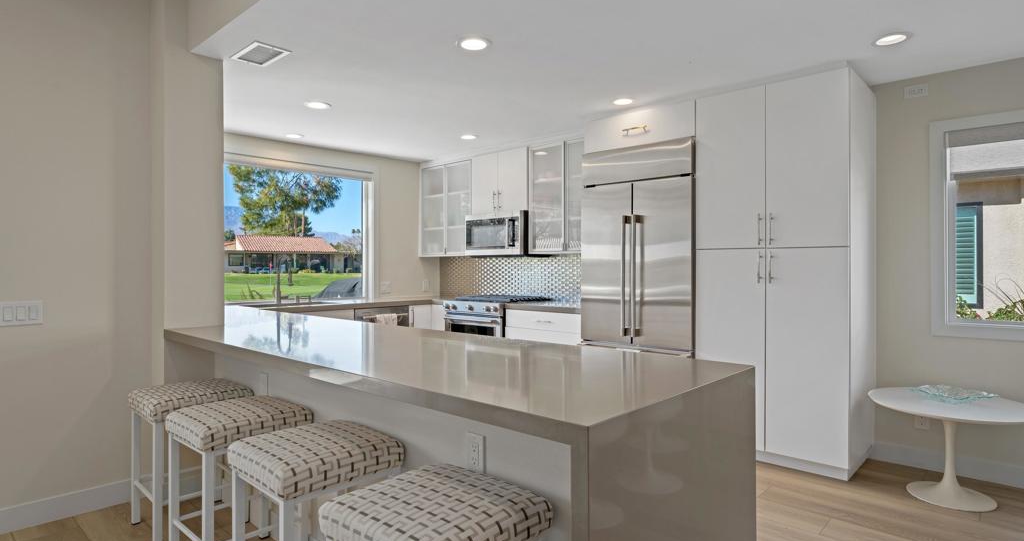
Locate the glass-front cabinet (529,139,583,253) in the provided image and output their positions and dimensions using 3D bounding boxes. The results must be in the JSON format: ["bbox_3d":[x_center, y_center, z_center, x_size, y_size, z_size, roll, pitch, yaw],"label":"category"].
[{"bbox_3d":[0.573,-0.660,5.159,0.848,0.991,0.330,0,0,43],"label":"glass-front cabinet"}]

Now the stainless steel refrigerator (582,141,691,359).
[{"bbox_3d":[1.109,0.150,4.387,0.929,2.100,0.680,0,0,43],"label":"stainless steel refrigerator"}]

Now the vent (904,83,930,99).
[{"bbox_3d":[2.533,-1.123,3.566,0.125,0.076,0.027,0,0,43],"label":"vent"}]

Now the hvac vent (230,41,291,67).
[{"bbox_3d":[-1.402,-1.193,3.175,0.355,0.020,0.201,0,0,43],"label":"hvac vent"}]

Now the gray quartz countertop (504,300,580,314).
[{"bbox_3d":[0.470,0.316,5.029,0.870,0.047,0.670,0,0,43],"label":"gray quartz countertop"}]

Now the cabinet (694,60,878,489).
[{"bbox_3d":[1.816,0.018,3.834,0.926,2.405,0.610,0,0,43],"label":"cabinet"}]

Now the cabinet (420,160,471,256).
[{"bbox_3d":[-0.617,-0.657,6.265,0.860,0.997,0.325,0,0,43],"label":"cabinet"}]

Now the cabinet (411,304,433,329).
[{"bbox_3d":[-1.132,0.769,5.903,0.613,0.860,0.290,0,0,43],"label":"cabinet"}]

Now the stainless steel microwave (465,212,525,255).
[{"bbox_3d":[-0.070,-0.351,5.696,0.757,0.419,0.400,0,0,43],"label":"stainless steel microwave"}]

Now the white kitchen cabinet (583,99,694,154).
[{"bbox_3d":[1.127,-1.059,4.462,0.928,0.263,0.610,0,0,43],"label":"white kitchen cabinet"}]

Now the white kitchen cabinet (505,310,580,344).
[{"bbox_3d":[0.464,0.783,5.084,0.855,0.870,0.610,0,0,43],"label":"white kitchen cabinet"}]

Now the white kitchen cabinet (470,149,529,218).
[{"bbox_3d":[-0.024,-0.862,5.714,0.758,0.585,0.330,0,0,43],"label":"white kitchen cabinet"}]

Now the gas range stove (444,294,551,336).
[{"bbox_3d":[-0.169,0.742,5.575,0.760,0.950,0.725,0,0,43],"label":"gas range stove"}]

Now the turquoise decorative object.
[{"bbox_3d":[2.373,0.673,3.055,0.295,0.058,0.295,0,0,-5],"label":"turquoise decorative object"}]

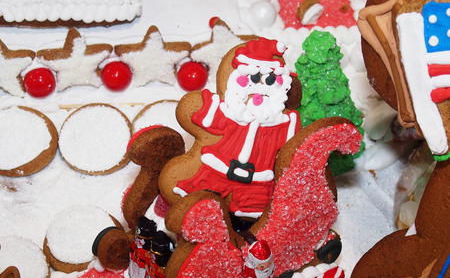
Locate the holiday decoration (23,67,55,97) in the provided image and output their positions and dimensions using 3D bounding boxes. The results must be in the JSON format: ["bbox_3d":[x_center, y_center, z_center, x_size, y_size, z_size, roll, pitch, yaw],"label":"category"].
[{"bbox_3d":[-0.144,-0.044,0.862,0.024,0.024,0.024,0,46,0],"label":"holiday decoration"}]

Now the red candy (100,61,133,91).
[{"bbox_3d":[-0.085,-0.049,0.868,0.024,0.024,0.024,0,46,0],"label":"red candy"}]

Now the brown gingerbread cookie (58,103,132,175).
[{"bbox_3d":[-0.097,0.000,0.835,0.054,0.009,0.054,0,76,0],"label":"brown gingerbread cookie"}]

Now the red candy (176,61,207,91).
[{"bbox_3d":[-0.025,-0.049,0.868,0.024,0.024,0.024,0,46,0],"label":"red candy"}]

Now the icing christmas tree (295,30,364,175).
[{"bbox_3d":[0.072,-0.028,0.795,0.054,0.113,0.054,-7,46,7],"label":"icing christmas tree"}]

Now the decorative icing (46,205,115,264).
[{"bbox_3d":[-0.100,0.069,0.778,0.055,0.010,0.055,0,46,0],"label":"decorative icing"}]

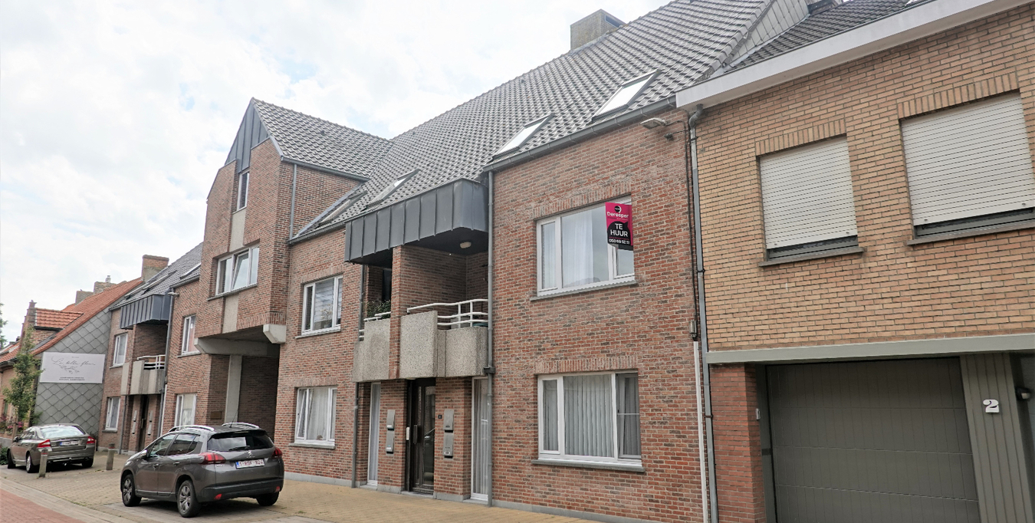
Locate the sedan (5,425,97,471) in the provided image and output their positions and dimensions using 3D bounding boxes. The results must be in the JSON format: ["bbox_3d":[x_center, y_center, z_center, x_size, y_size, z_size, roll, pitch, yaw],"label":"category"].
[{"bbox_3d":[-16.339,6.500,24.209,4.850,1.480,1.880,-12,-16,43],"label":"sedan"}]

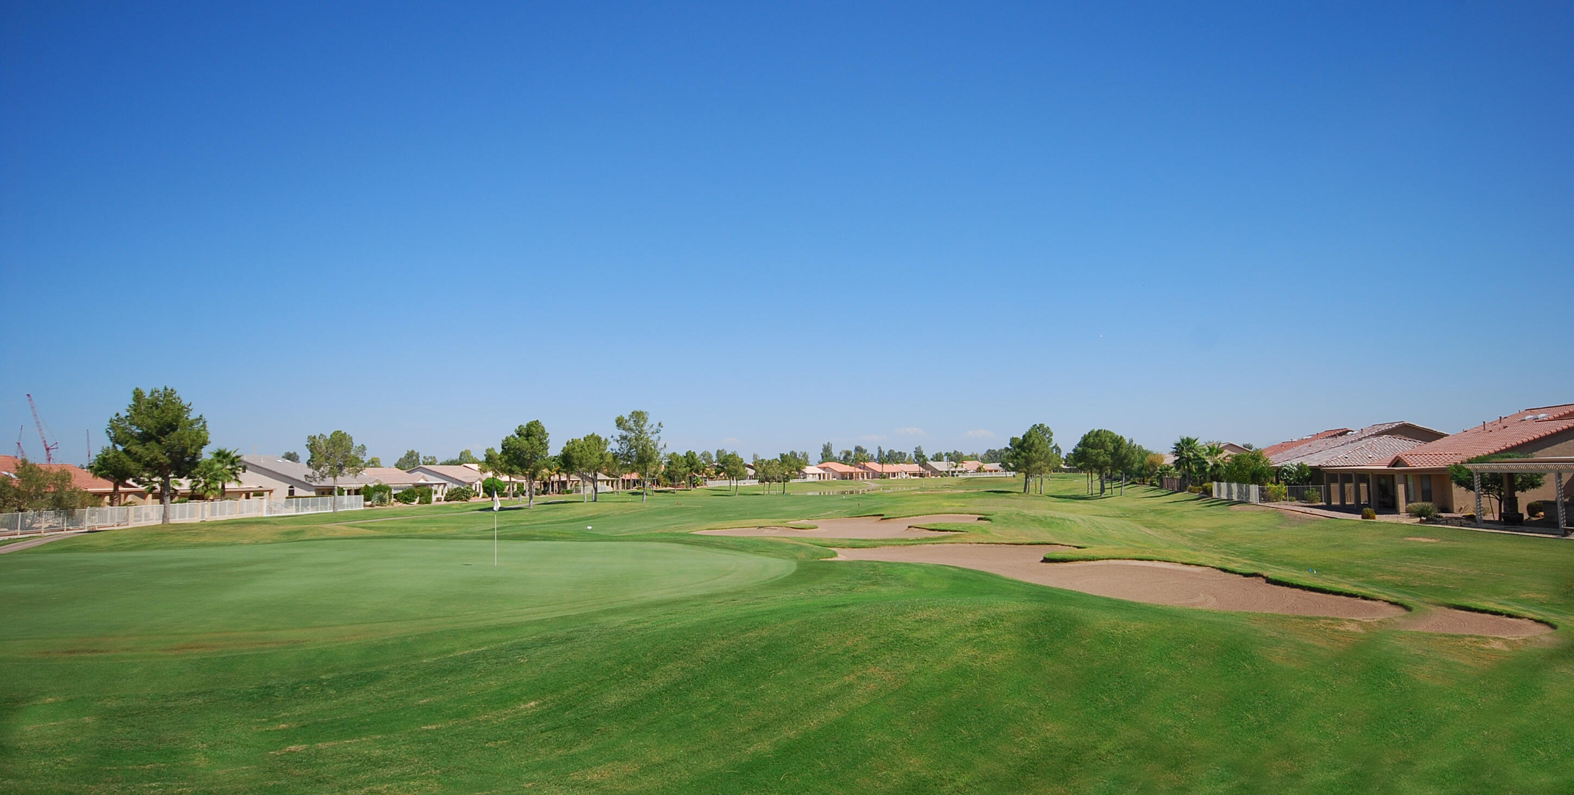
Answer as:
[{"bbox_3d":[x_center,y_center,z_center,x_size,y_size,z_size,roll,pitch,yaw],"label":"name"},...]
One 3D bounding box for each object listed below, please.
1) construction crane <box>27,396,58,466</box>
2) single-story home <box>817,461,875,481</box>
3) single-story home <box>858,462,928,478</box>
[{"bbox_3d":[-772.520,35.730,1000.000,28.000,78.000,9.000,2,-5,-30],"label":"construction crane"},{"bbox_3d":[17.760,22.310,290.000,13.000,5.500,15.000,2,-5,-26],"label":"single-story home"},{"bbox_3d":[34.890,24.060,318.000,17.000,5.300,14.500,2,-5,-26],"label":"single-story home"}]

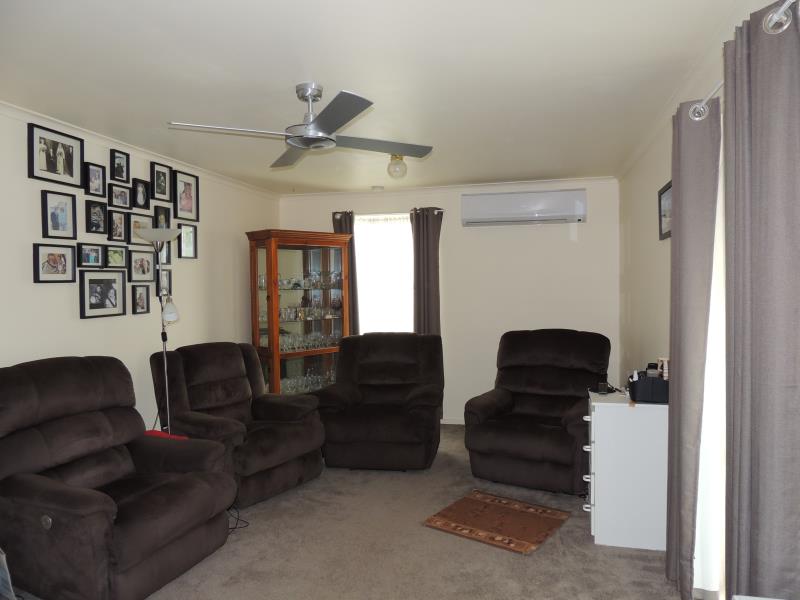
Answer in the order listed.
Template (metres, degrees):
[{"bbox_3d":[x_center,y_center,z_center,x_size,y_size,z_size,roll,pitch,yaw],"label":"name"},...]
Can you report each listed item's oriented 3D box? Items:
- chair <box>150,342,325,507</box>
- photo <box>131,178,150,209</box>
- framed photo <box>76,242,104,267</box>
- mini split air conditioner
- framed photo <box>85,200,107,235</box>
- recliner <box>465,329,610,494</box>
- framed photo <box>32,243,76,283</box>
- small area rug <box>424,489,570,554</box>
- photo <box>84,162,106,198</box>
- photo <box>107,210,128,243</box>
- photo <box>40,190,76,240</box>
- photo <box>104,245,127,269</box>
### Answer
[{"bbox_3d":[-1.158,0.856,4.086,0.870,1.010,0.960,1,3,38],"label":"chair"},{"bbox_3d":[-1.834,-0.746,3.940,0.025,0.201,0.143,0,2,14],"label":"photo"},{"bbox_3d":[-1.861,-0.263,3.346,0.024,0.144,0.186,0,2,13],"label":"framed photo"},{"bbox_3d":[1.172,-0.863,5.290,1.120,0.300,0.230,0,2,14],"label":"mini split air conditioner"},{"bbox_3d":[-1.933,-0.523,3.541,0.025,0.201,0.150,0,2,14],"label":"framed photo"},{"bbox_3d":[1.083,0.776,4.218,0.910,1.040,0.950,0,2,32],"label":"recliner"},{"bbox_3d":[-2.008,-0.209,3.236,0.025,0.219,0.268,0,2,14],"label":"framed photo"},{"bbox_3d":[0.600,1.319,3.367,0.676,0.012,0.633,1,2,37],"label":"small area rug"},{"bbox_3d":[-1.856,-0.728,3.384,0.024,0.193,0.146,0,2,13],"label":"photo"},{"bbox_3d":[-1.812,-0.473,3.568,0.024,0.190,0.147,0,2,13],"label":"photo"},{"bbox_3d":[-1.913,-0.472,3.122,0.024,0.258,0.211,0,2,13],"label":"photo"},{"bbox_3d":[-1.815,-0.275,3.551,0.024,0.140,0.180,0,2,13],"label":"photo"}]

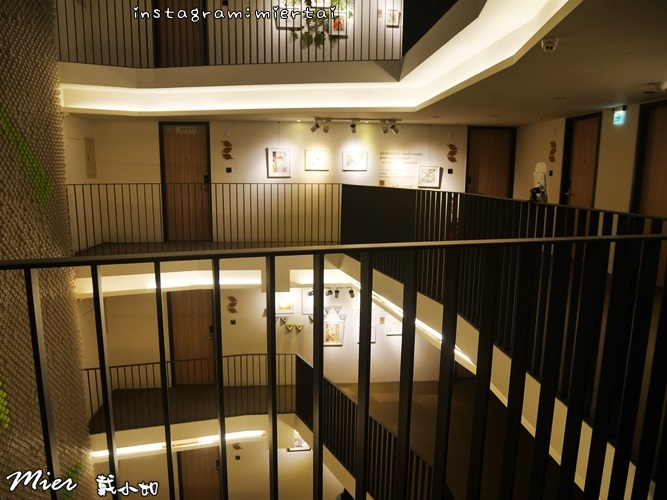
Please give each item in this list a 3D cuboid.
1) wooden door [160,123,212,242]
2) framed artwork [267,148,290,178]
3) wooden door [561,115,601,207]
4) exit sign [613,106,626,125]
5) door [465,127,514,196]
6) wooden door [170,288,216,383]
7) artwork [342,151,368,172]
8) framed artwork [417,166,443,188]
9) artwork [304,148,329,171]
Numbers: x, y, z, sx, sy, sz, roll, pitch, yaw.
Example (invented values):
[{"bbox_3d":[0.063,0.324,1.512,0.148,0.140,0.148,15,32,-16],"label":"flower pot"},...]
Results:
[{"bbox_3d":[-2.732,-1.248,8.584,0.920,2.200,0.100,0,9,-4],"label":"wooden door"},{"bbox_3d":[-1.004,-1.617,8.585,0.404,0.534,0.040,0,9,-4],"label":"framed artwork"},{"bbox_3d":[3.868,-0.994,7.291,0.100,2.200,0.920,0,9,-5],"label":"wooden door"},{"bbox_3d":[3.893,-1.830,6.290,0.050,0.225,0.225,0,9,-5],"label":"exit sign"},{"bbox_3d":[3.002,-1.253,8.942,0.930,2.200,0.100,0,9,-4],"label":"door"},{"bbox_3d":[-2.748,1.620,9.022,0.920,2.200,0.100,0,9,-4],"label":"wooden door"},{"bbox_3d":[0.399,-1.665,8.665,0.468,0.375,0.040,0,9,-4],"label":"artwork"},{"bbox_3d":[1.827,-1.384,8.798,0.397,0.416,0.040,0,9,-4],"label":"framed artwork"},{"bbox_3d":[-0.307,-1.670,8.620,0.439,0.389,0.040,0,9,-4],"label":"artwork"}]

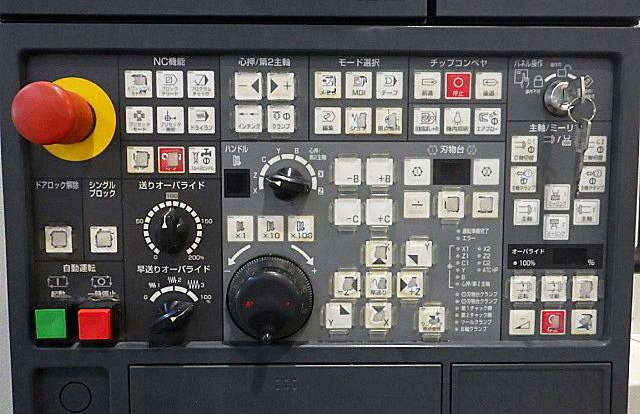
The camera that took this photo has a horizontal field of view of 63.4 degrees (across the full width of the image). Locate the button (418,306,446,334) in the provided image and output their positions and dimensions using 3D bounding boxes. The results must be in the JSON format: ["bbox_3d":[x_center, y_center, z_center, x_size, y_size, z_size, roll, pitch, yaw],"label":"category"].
[{"bbox_3d":[0.083,0.083,0.386,0.019,0.019,0.007,0,4,-1],"label":"button"}]

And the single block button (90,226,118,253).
[{"bbox_3d":[-0.157,0.024,0.379,0.019,0.019,0.006,0,3,-1],"label":"single block button"}]

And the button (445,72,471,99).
[{"bbox_3d":[0.099,-0.086,0.372,0.019,0.019,0.007,0,4,-1],"label":"button"}]

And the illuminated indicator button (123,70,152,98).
[{"bbox_3d":[-0.128,-0.087,0.371,0.019,0.019,0.007,0,4,-1],"label":"illuminated indicator button"}]

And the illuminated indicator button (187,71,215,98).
[{"bbox_3d":[-0.084,-0.086,0.369,0.019,0.019,0.007,0,4,-1],"label":"illuminated indicator button"}]

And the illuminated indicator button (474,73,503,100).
[{"bbox_3d":[0.122,-0.088,0.378,0.019,0.019,0.007,0,4,-1],"label":"illuminated indicator button"}]

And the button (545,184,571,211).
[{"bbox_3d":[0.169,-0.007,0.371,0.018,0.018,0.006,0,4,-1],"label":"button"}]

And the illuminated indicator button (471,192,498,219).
[{"bbox_3d":[0.122,-0.001,0.384,0.019,0.019,0.007,0,4,-1],"label":"illuminated indicator button"}]

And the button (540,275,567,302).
[{"bbox_3d":[0.175,0.061,0.389,0.019,0.019,0.006,0,3,-1],"label":"button"}]

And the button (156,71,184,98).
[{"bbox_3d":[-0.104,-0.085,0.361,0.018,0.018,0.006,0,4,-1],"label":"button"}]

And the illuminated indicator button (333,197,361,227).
[{"bbox_3d":[0.019,0.003,0.368,0.018,0.018,0.007,0,4,-1],"label":"illuminated indicator button"}]

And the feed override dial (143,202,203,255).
[{"bbox_3d":[-0.107,0.016,0.369,0.043,0.039,0.020,0,4,-1],"label":"feed override dial"}]

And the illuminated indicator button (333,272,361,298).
[{"bbox_3d":[0.019,0.055,0.372,0.018,0.018,0.007,0,4,-1],"label":"illuminated indicator button"}]

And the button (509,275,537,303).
[{"bbox_3d":[0.150,0.060,0.385,0.019,0.019,0.007,0,4,-1],"label":"button"}]

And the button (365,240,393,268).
[{"bbox_3d":[0.044,0.035,0.385,0.019,0.019,0.007,0,4,-1],"label":"button"}]

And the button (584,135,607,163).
[{"bbox_3d":[0.201,-0.043,0.383,0.019,0.019,0.007,0,4,-1],"label":"button"}]

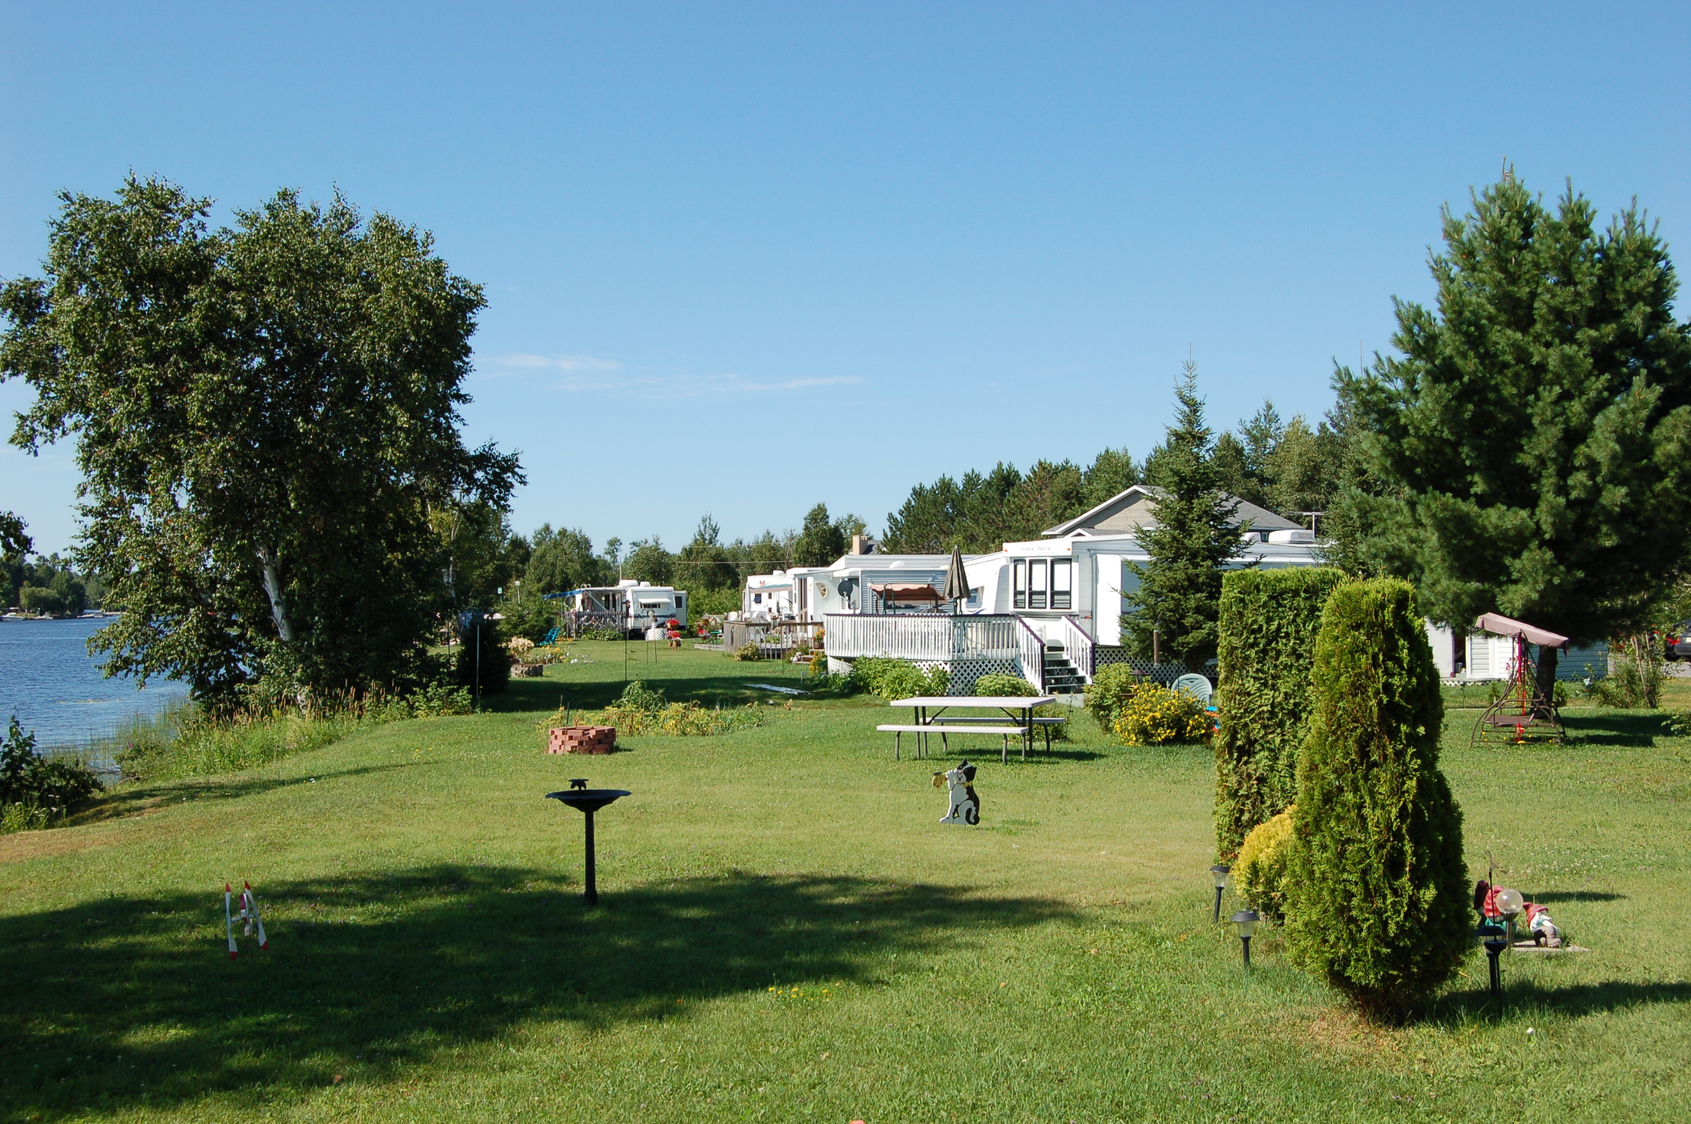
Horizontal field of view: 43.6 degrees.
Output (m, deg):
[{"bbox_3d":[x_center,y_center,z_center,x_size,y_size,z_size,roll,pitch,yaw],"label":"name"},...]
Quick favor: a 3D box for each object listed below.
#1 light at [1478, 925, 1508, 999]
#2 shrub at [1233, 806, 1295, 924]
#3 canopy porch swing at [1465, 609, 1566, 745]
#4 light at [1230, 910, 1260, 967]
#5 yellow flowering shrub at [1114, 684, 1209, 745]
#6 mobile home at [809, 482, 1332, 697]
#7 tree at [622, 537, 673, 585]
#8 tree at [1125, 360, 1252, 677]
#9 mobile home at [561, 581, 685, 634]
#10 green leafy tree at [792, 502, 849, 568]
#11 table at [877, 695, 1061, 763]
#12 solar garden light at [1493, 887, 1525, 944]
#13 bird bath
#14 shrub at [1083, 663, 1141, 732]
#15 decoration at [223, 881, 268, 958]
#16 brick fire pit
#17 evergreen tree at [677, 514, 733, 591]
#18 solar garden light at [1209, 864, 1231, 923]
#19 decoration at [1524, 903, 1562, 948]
[{"bbox_3d":[3.010,1.860,9.830,0.140,0.355,0.140,0,-1,0],"label":"light"},{"bbox_3d":[2.652,1.749,12.448,0.720,0.660,0.700,0,-1,0],"label":"shrub"},{"bbox_3d":[9.200,1.580,28.700,1.220,1.760,1.800,0,-1,20],"label":"canopy porch swing"},{"bbox_3d":[2.020,1.900,10.650,0.145,0.310,0.145,0,-1,0],"label":"light"},{"bbox_3d":[4.219,2.005,28.213,1.270,0.780,1.150,0,-1,0],"label":"yellow flowering shrub"},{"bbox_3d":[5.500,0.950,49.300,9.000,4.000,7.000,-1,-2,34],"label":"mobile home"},{"bbox_3d":[-13.420,1.492,142.999,3.500,6.400,3.500,0,-1,0],"label":"tree"},{"bbox_3d":[7.220,-0.850,44.500,2.800,6.800,2.800,0,-1,0],"label":"tree"},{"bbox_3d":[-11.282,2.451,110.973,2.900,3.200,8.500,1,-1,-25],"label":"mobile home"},{"bbox_3d":[-1.330,0.600,115.000,3.100,7.300,3.100,0,-1,0],"label":"green leafy tree"},{"bbox_3d":[1.550,2.020,25.450,1.830,0.730,1.450,-1,-1,27],"label":"table"},{"bbox_3d":[3.460,1.850,11.000,0.140,0.315,0.140,0,-1,0],"label":"solar garden light"},{"bbox_3d":[-1.556,1.704,12.818,0.507,0.765,0.507,0,-1,0],"label":"bird bath"},{"bbox_3d":[3.856,1.927,30.289,0.880,1.020,0.880,0,-1,0],"label":"shrub"},{"bbox_3d":[-3.061,1.846,10.765,0.220,0.400,0.220,0,-1,-20],"label":"decoration"},{"bbox_3d":[-3.248,2.198,26.092,0.860,0.310,0.860,0,-1,0],"label":"brick fire pit"},{"bbox_3d":[-9.995,0.782,150.014,4.100,8.100,4.100,0,-1,0],"label":"evergreen tree"},{"bbox_3d":[2.160,1.910,12.200,0.120,0.345,0.120,0,-1,0],"label":"solar garden light"},{"bbox_3d":[3.668,1.915,11.114,0.180,0.235,0.150,-1,-1,37],"label":"decoration"}]

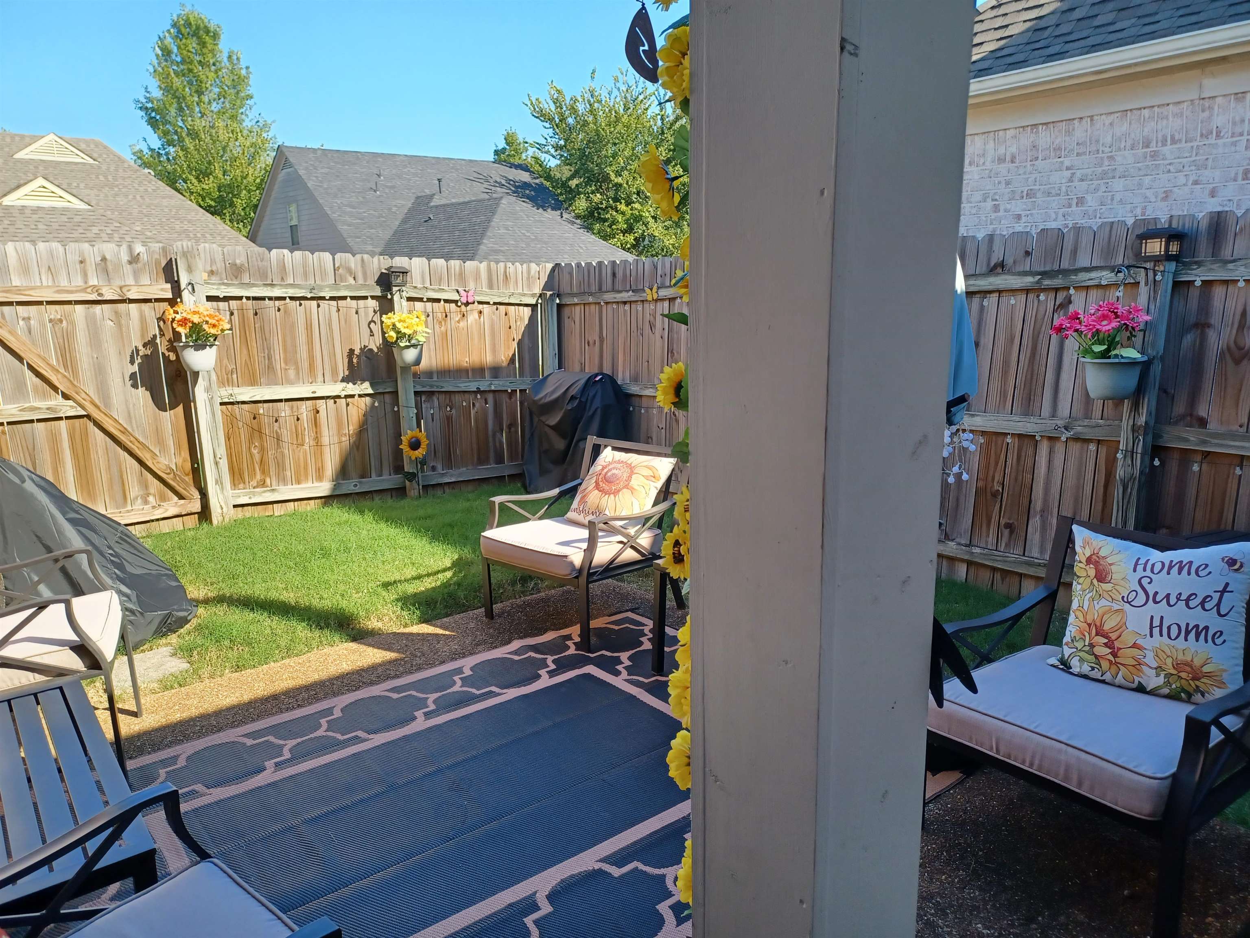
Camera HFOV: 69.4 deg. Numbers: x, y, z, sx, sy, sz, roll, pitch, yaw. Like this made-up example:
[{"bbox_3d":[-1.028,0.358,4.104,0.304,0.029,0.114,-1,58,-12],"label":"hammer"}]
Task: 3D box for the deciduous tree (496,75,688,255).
[{"bbox_3d":[-0.053,-9.701,32.671,8.500,9.000,8.500,-1,13,0],"label":"deciduous tree"}]

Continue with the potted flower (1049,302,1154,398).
[{"bbox_3d":[1.963,-0.489,3.722,0.310,0.410,0.360,-11,16,-37],"label":"potted flower"}]

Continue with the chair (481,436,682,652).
[{"bbox_3d":[-0.156,0.309,4.242,0.665,0.770,0.750,9,16,39],"label":"chair"}]

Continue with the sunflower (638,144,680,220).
[{"bbox_3d":[0.042,-0.340,1.072,0.045,0.090,0.085,-18,8,16],"label":"sunflower"}]

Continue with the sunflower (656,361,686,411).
[{"bbox_3d":[0.061,-0.102,1.125,0.035,0.064,0.062,-10,16,-36],"label":"sunflower"}]

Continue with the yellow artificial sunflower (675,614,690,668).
[{"bbox_3d":[0.086,0.229,1.199,0.040,0.072,0.070,-9,15,-30],"label":"yellow artificial sunflower"}]

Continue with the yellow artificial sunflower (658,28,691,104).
[{"bbox_3d":[0.067,-0.459,1.025,0.050,0.088,0.080,-12,16,-39],"label":"yellow artificial sunflower"}]

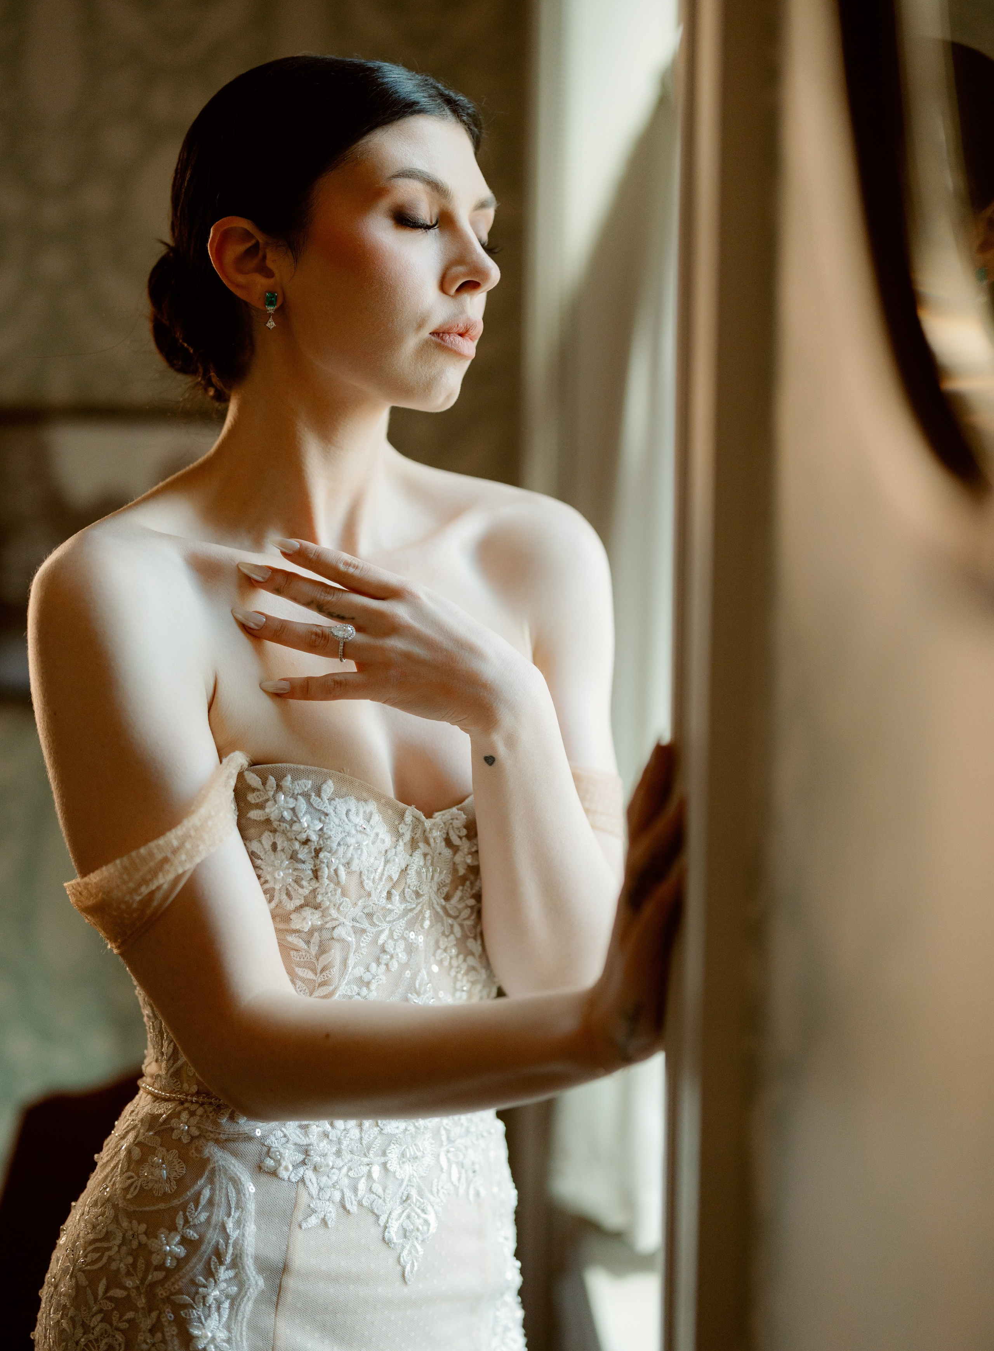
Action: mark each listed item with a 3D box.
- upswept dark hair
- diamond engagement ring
[{"bbox_3d":[-0.113,-0.272,1.255,0.210,0.205,0.165,4,7,29],"label":"upswept dark hair"},{"bbox_3d":[-0.085,-0.018,1.181,0.015,0.020,0.024,10,-30,17],"label":"diamond engagement ring"}]

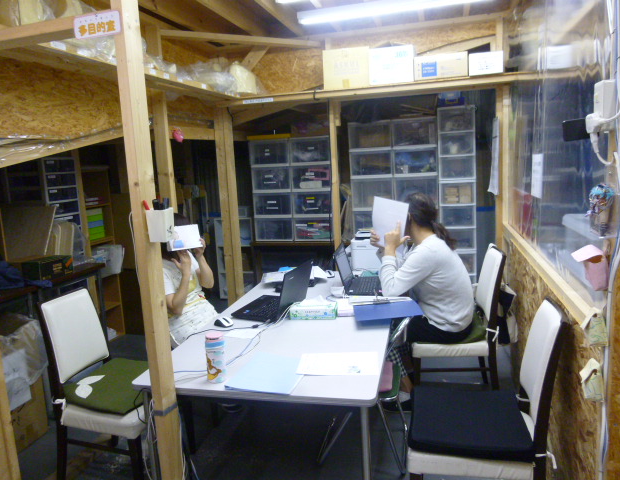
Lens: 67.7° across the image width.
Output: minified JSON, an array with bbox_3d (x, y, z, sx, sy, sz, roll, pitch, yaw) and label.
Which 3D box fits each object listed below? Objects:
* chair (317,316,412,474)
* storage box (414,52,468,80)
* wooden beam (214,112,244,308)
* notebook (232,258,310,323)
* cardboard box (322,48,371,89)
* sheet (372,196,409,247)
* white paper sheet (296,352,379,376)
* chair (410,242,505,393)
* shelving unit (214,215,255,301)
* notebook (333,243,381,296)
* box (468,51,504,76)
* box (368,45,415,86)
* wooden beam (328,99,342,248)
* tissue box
[{"bbox_3d":[0.295,0.691,2.374,0.490,0.780,0.450,0,9,16],"label":"chair"},{"bbox_3d":[0.974,-1.268,3.448,0.375,0.164,0.280,0,9,16],"label":"storage box"},{"bbox_3d":[-0.674,-0.124,3.998,0.115,1.970,0.090,0,9,16],"label":"wooden beam"},{"bbox_3d":[-0.197,0.258,2.476,0.330,0.244,0.367,1,10,24],"label":"notebook"},{"bbox_3d":[0.280,-1.179,3.246,0.315,0.257,0.240,0,9,17],"label":"cardboard box"},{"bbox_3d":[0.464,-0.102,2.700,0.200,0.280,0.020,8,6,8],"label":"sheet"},{"bbox_3d":[0.111,0.473,1.776,0.295,0.004,0.208,-2,9,5],"label":"white paper sheet"},{"bbox_3d":[0.854,0.508,2.719,0.510,0.920,0.440,-1,9,12],"label":"chair"},{"bbox_3d":[-0.815,0.203,5.311,0.425,0.900,0.290,-2,9,10],"label":"shelving unit"},{"bbox_3d":[0.323,0.168,2.734,0.305,0.238,0.355,-1,9,12],"label":"notebook"},{"bbox_3d":[1.132,-1.117,2.982,0.198,0.130,0.200,0,9,17],"label":"box"},{"bbox_3d":[0.569,-1.168,3.151,0.285,0.230,0.220,0,9,17],"label":"box"},{"bbox_3d":[0.224,-0.118,3.750,0.045,1.950,0.088,0,9,16],"label":"wooden beam"},{"bbox_3d":[0.025,0.361,2.350,0.230,0.056,0.114,-1,9,9],"label":"tissue box"}]

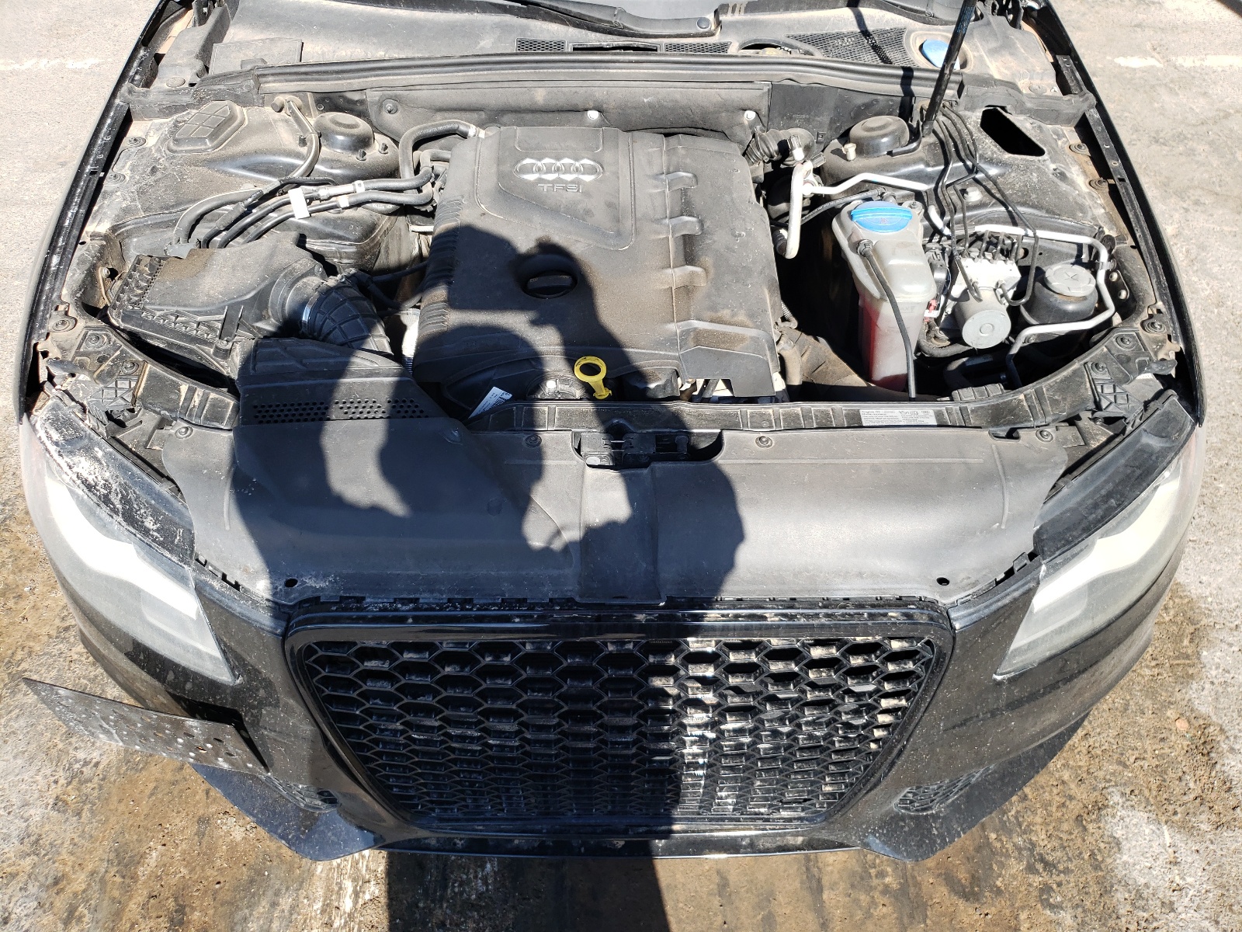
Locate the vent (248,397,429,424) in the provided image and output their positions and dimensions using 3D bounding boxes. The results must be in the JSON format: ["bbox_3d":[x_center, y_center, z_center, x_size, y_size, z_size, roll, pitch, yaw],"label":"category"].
[{"bbox_3d":[-0.372,-0.072,1.220,0.225,0.015,0.038,-1,53,-1],"label":"vent"}]

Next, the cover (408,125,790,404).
[{"bbox_3d":[-0.033,-0.325,1.466,0.520,0.150,0.490,0,54,0],"label":"cover"}]

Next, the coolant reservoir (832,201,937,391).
[{"bbox_3d":[0.413,-0.269,1.496,0.150,0.280,0.150,0,46,0],"label":"coolant reservoir"}]

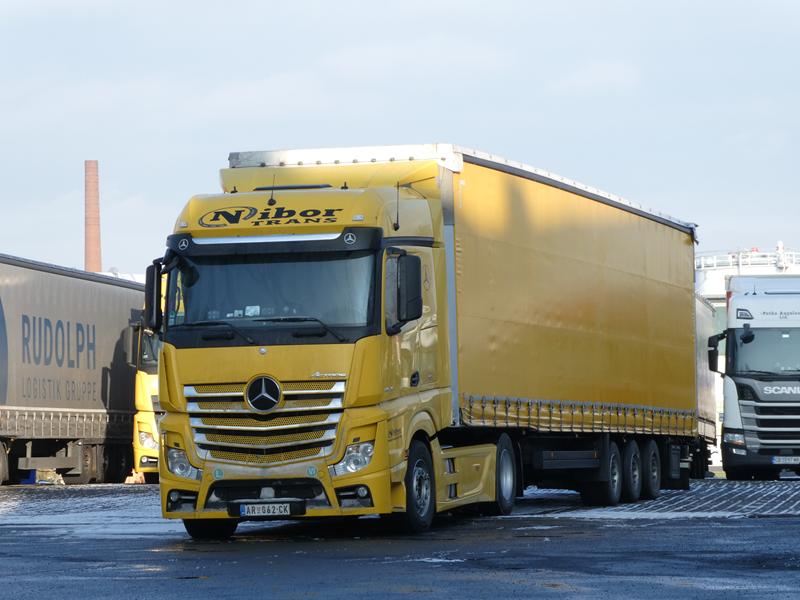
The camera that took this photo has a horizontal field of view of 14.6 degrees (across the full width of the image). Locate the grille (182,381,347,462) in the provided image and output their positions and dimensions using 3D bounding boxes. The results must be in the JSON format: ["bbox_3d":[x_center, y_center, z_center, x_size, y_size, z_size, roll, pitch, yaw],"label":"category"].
[{"bbox_3d":[-1.341,1.234,30.913,1.620,0.810,0.200,-2,-3,16],"label":"grille"}]

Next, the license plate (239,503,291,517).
[{"bbox_3d":[-1.324,2.069,30.750,0.520,0.113,0.020,-2,-3,16],"label":"license plate"}]

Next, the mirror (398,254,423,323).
[{"bbox_3d":[0.104,-0.115,31.058,0.240,0.660,0.140,-1,-3,2],"label":"mirror"}]

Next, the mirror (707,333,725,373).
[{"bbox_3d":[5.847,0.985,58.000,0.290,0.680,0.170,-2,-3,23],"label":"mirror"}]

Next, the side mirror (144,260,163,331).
[{"bbox_3d":[-2.515,-0.051,31.833,0.220,0.670,0.130,-3,-3,30],"label":"side mirror"}]

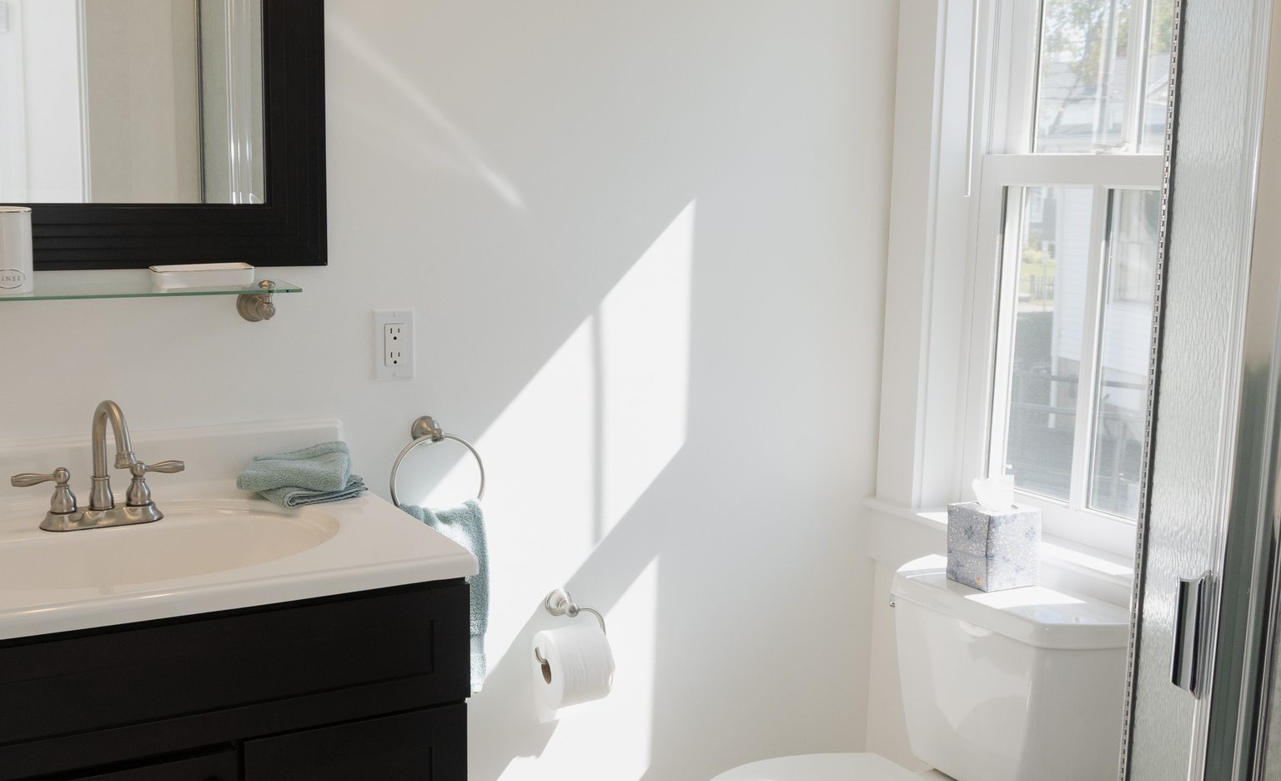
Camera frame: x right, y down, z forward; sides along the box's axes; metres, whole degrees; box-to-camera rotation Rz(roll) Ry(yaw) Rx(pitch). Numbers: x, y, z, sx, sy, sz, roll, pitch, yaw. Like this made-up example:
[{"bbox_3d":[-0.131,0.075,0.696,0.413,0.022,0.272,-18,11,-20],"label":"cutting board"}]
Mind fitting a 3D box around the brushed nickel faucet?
[{"bbox_3d":[-0.756,0.095,2.032,0.235,0.162,0.135,-4,9,-31],"label":"brushed nickel faucet"}]

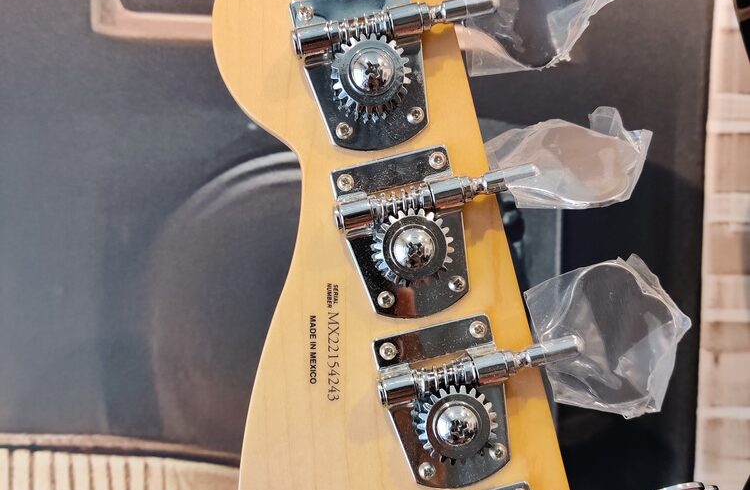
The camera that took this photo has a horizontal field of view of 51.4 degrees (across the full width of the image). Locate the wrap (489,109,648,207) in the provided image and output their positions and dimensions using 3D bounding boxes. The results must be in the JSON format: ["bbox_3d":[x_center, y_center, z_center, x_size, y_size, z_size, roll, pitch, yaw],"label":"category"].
[{"bbox_3d":[0.050,-0.021,0.203,0.041,0.013,0.039,-14,40,-3],"label":"wrap"}]

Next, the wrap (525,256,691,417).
[{"bbox_3d":[0.062,0.025,0.203,0.041,0.040,0.011,-14,-8,-3],"label":"wrap"}]

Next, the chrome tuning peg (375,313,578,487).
[{"bbox_3d":[0.029,0.040,0.202,0.054,0.042,0.012,-14,0,-3],"label":"chrome tuning peg"}]

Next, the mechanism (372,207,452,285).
[{"bbox_3d":[0.010,0.001,0.201,0.021,0.021,0.011,-14,0,-3],"label":"mechanism"}]

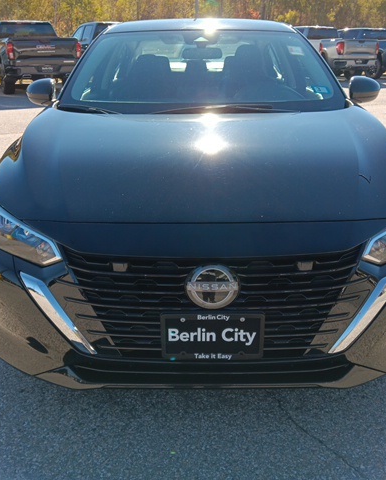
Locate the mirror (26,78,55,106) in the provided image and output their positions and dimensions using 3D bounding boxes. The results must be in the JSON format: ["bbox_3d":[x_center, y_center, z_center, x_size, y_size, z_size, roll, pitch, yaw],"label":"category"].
[{"bbox_3d":[-0.860,-0.840,2.743,0.190,0.160,0.140,0,22,0],"label":"mirror"}]

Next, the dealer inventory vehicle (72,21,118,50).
[{"bbox_3d":[-2.803,-6.215,16.160,2.080,1.930,5.880,-12,25,-27],"label":"dealer inventory vehicle"}]

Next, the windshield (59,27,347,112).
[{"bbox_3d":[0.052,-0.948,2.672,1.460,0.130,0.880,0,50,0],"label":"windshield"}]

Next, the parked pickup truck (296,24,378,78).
[{"bbox_3d":[4.936,-7.899,20.242,2.100,1.930,5.880,-11,25,-24],"label":"parked pickup truck"}]

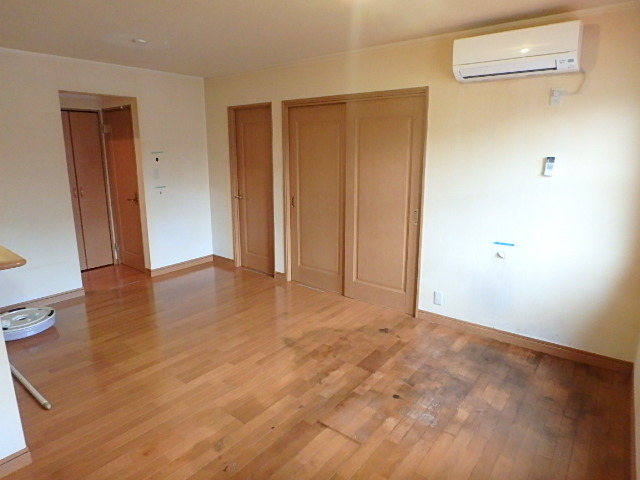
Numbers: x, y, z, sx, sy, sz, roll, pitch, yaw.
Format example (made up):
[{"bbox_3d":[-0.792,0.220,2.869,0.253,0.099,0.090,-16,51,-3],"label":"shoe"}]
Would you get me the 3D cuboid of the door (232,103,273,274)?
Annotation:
[{"bbox_3d":[-0.769,-0.576,4.802,0.690,2.000,0.045,10,16,37],"label":"door"}]

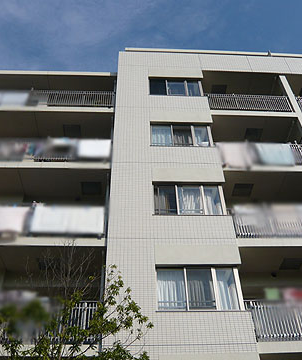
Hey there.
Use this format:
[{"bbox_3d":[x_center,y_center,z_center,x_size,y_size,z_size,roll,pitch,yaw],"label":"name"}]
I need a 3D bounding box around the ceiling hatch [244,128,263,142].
[{"bbox_3d":[3.975,-1.769,15.105,0.640,0.060,0.660,1,-42,-3],"label":"ceiling hatch"}]

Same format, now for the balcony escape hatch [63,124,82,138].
[{"bbox_3d":[-2.983,-1.851,14.741,0.630,0.060,0.660,1,-42,-3],"label":"balcony escape hatch"}]

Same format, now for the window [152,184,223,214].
[{"bbox_3d":[1.146,0.597,11.721,2.120,1.130,0.120,1,-41,-3],"label":"window"}]

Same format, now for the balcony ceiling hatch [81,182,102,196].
[{"bbox_3d":[-1.990,0.258,12.913,0.630,0.060,0.660,1,-42,-3],"label":"balcony ceiling hatch"}]

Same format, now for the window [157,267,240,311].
[{"bbox_3d":[1.233,2.753,9.860,2.140,1.150,0.120,1,-41,-3],"label":"window"}]

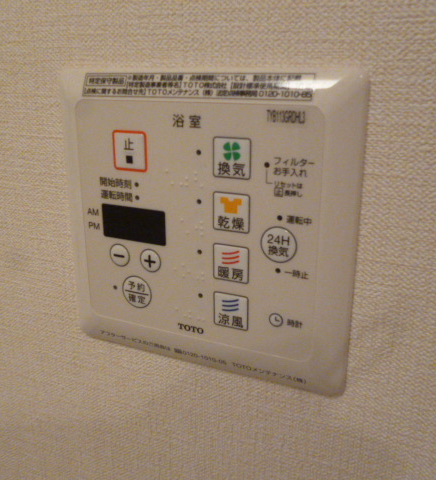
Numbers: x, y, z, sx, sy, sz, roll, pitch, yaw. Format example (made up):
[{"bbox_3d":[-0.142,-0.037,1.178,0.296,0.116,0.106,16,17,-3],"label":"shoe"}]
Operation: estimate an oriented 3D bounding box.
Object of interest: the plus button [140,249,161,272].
[{"bbox_3d":[-0.027,0.008,0.208,0.010,0.010,0.002,8,19,23],"label":"plus button"}]

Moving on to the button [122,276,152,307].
[{"bbox_3d":[-0.034,0.022,0.215,0.014,0.014,0.002,8,19,23],"label":"button"}]

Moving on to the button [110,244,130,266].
[{"bbox_3d":[-0.041,0.006,0.214,0.010,0.010,0.002,8,19,23],"label":"button"}]

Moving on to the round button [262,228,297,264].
[{"bbox_3d":[0.021,0.002,0.182,0.014,0.014,0.002,8,19,23],"label":"round button"}]

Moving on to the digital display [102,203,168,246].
[{"bbox_3d":[-0.034,-0.006,0.206,0.030,0.014,0.002,8,19,23],"label":"digital display"}]

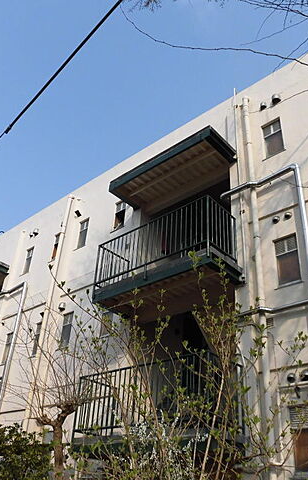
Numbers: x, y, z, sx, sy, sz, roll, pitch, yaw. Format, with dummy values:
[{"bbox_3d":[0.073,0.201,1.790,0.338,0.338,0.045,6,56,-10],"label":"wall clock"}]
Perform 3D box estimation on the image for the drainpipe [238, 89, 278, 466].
[{"bbox_3d":[1.770,0.290,7.530,0.119,8.209,0.119,-23,-42,36],"label":"drainpipe"}]

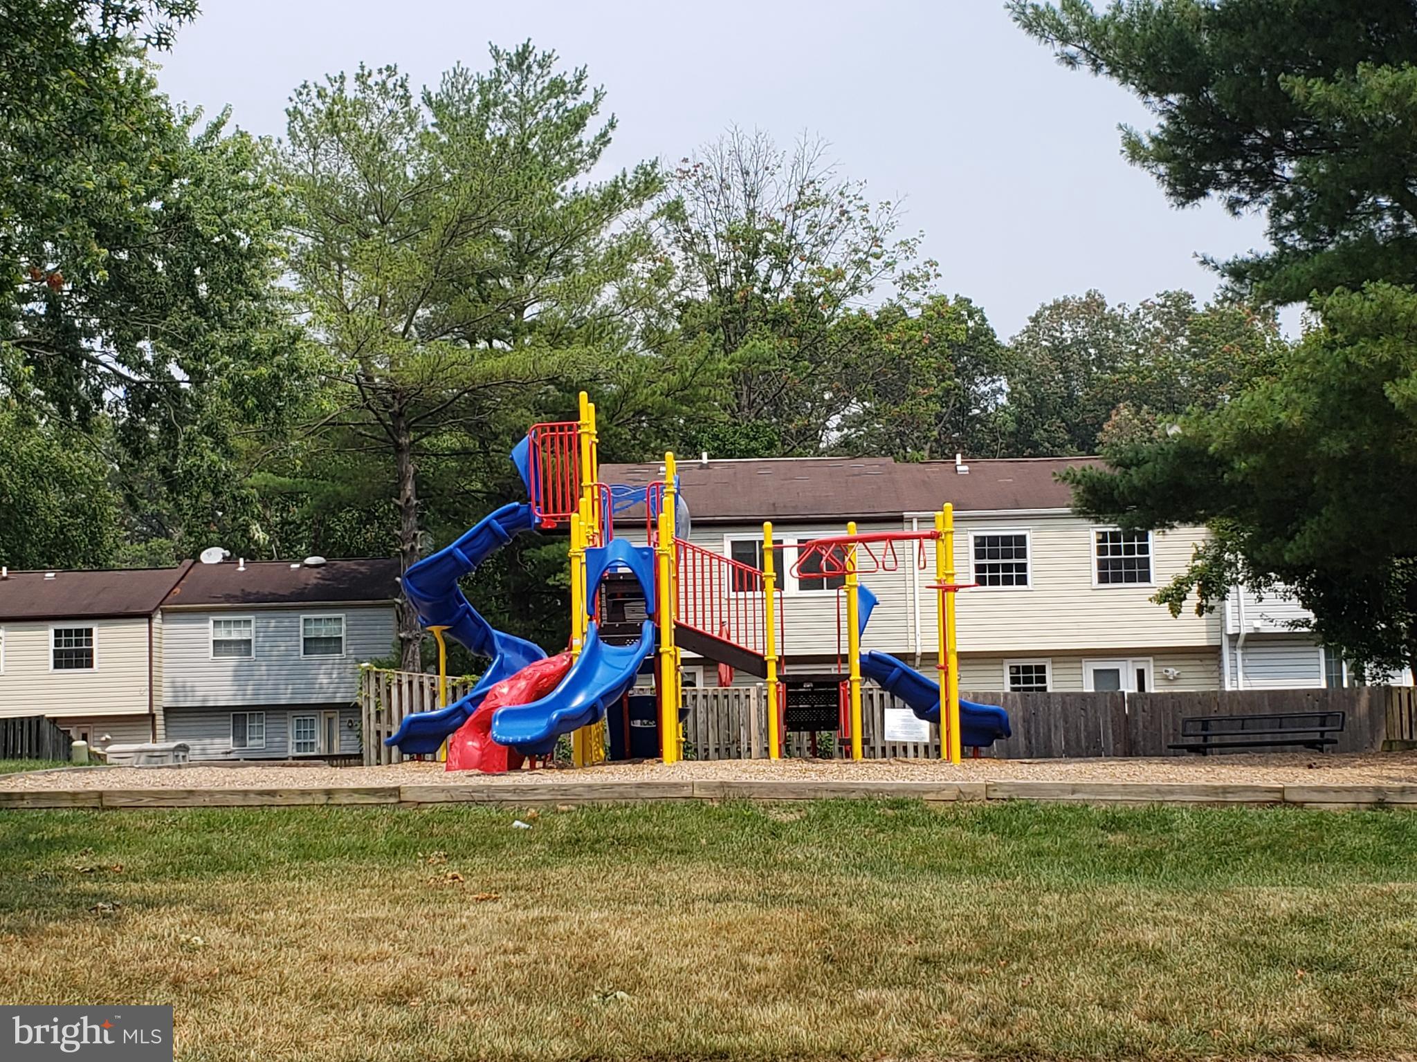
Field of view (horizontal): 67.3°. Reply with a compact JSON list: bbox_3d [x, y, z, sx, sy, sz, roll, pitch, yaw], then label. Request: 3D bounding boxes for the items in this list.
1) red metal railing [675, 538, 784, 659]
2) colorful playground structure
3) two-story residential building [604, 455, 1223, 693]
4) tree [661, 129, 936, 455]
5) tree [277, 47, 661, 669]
[{"bbox_3d":[0.221,0.686,11.093,1.150,1.260,0.120,-1,-2,0],"label":"red metal railing"},{"bbox_3d":[0.010,0.427,11.742,6.700,4.030,3.700,-1,-2,0],"label":"colorful playground structure"},{"bbox_3d":[4.067,1.713,25.704,12.550,6.700,8.500,-1,-2,0],"label":"two-story residential building"},{"bbox_3d":[3.291,-4.608,38.172,9.800,19.600,10.000,-1,-2,0],"label":"tree"},{"bbox_3d":[-5.113,-2.576,22.603,8.100,15.300,8.000,-1,-2,0],"label":"tree"}]

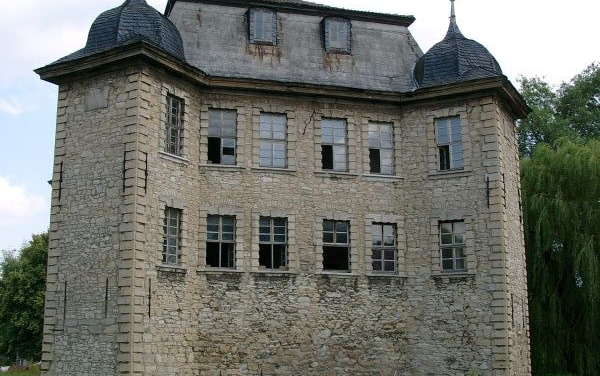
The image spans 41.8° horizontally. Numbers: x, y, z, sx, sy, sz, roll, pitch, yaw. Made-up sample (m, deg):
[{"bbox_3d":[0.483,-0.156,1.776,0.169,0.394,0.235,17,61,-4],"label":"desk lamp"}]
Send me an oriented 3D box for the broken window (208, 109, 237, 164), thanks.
[{"bbox_3d":[-2.741,-1.789,27.718,1.020,2.010,0.200,3,-13,-15],"label":"broken window"}]

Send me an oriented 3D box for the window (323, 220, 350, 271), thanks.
[{"bbox_3d":[1.300,2.076,27.993,1.020,1.830,0.200,3,-13,-15],"label":"window"}]

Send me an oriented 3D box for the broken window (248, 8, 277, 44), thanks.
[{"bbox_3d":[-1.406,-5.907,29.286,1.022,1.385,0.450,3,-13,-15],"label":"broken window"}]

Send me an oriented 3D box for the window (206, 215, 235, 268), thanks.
[{"bbox_3d":[-2.698,1.855,26.939,1.020,1.830,0.200,3,-13,-15],"label":"window"}]

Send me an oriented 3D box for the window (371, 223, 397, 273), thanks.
[{"bbox_3d":[3.017,2.157,28.143,0.994,1.812,0.184,3,-12,-16],"label":"window"}]

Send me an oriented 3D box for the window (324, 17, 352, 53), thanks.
[{"bbox_3d":[1.346,-5.599,29.650,0.994,1.366,0.646,3,-12,-16],"label":"window"}]

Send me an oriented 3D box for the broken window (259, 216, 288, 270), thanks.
[{"bbox_3d":[-0.916,1.916,26.983,1.032,1.812,0.184,3,-12,-16],"label":"broken window"}]

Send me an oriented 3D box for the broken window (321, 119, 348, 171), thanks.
[{"bbox_3d":[1.267,-1.567,28.774,1.020,2.010,0.200,3,-13,-15],"label":"broken window"}]

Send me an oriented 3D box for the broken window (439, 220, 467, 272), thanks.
[{"bbox_3d":[5.409,2.032,27.562,0.941,1.796,0.184,-6,-13,27],"label":"broken window"}]

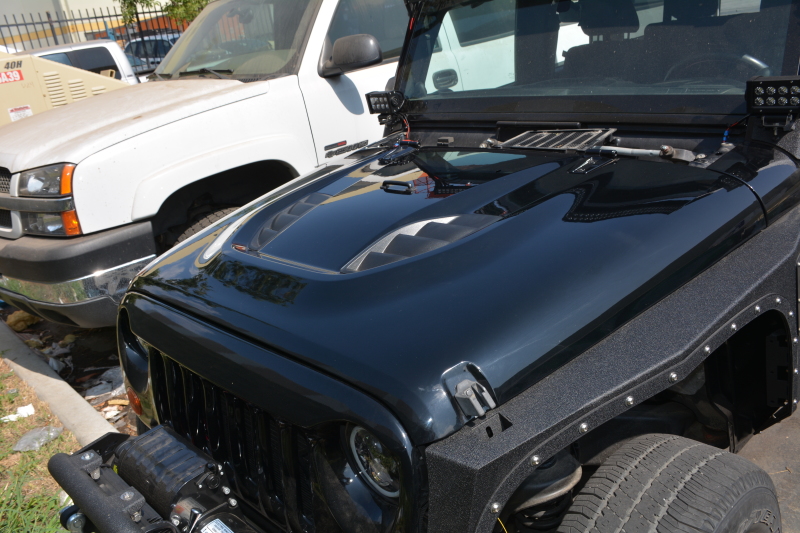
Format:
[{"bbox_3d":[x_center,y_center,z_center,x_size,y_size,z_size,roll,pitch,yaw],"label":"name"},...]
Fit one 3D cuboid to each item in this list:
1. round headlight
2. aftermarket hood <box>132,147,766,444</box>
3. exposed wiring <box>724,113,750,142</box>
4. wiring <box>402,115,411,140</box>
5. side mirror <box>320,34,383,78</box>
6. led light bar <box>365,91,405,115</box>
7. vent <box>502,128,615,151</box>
[{"bbox_3d":[-0.027,0.373,1.331,0.168,0.168,0.080,13,29,43],"label":"round headlight"},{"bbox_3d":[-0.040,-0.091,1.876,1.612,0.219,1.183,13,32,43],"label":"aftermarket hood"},{"bbox_3d":[0.948,-0.386,1.877,0.071,0.082,0.041,13,29,43],"label":"exposed wiring"},{"bbox_3d":[0.020,-0.580,2.774,0.029,0.109,0.033,13,29,43],"label":"wiring"},{"bbox_3d":[-0.279,-1.197,3.811,0.275,0.209,0.168,13,29,43],"label":"side mirror"},{"bbox_3d":[-0.067,-0.701,2.841,0.161,0.087,0.082,13,34,43],"label":"led light bar"},{"bbox_3d":[0.527,-0.430,2.225,0.321,0.025,0.194,13,35,43],"label":"vent"}]

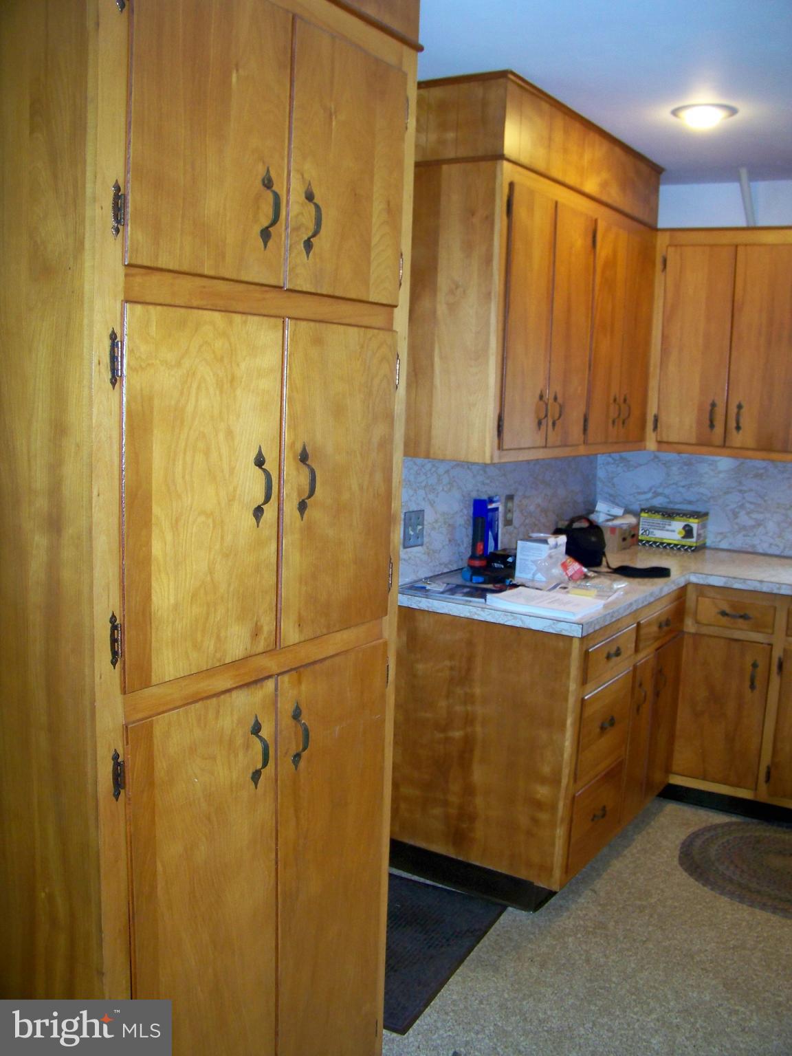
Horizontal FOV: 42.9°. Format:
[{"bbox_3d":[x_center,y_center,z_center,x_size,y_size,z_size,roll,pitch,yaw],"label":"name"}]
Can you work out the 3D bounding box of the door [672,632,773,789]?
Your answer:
[{"bbox_3d":[1.181,0.668,3.676,0.312,0.548,0.030,7,9,32],"label":"door"}]

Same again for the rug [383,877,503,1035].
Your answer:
[{"bbox_3d":[-0.046,1.141,2.822,0.504,0.012,0.684,6,9,28],"label":"rug"}]

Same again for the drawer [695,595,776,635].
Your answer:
[{"bbox_3d":[1.318,0.296,3.769,0.275,0.100,0.398,7,9,32],"label":"drawer"}]

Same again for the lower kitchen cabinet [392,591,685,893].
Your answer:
[{"bbox_3d":[0.496,0.598,3.481,0.660,0.766,1.038,7,9,32],"label":"lower kitchen cabinet"}]

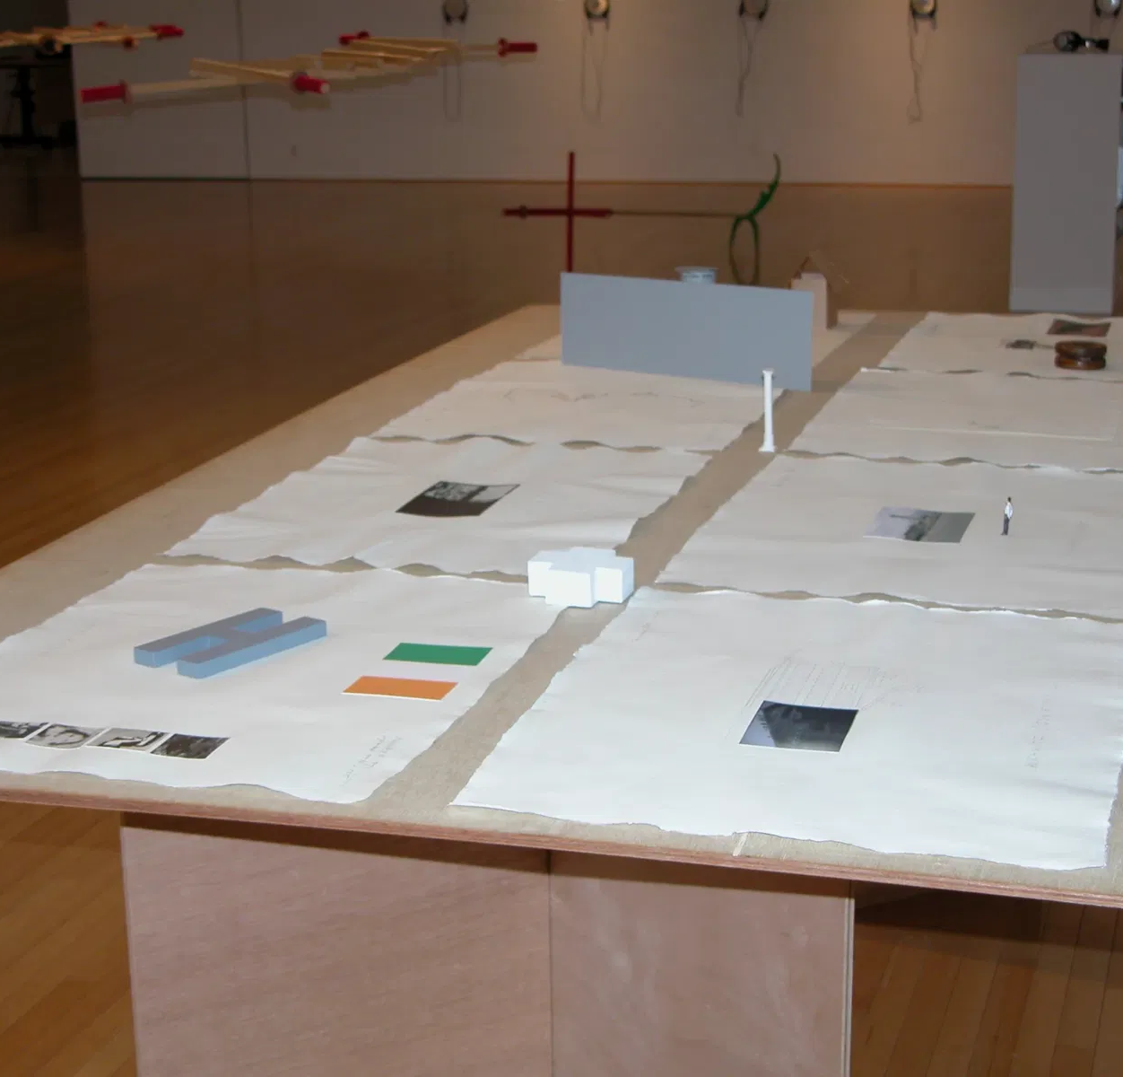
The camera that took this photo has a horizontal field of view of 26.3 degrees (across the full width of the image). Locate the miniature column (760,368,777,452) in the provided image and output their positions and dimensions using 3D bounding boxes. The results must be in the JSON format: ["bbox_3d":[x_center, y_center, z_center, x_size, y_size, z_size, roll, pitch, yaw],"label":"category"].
[{"bbox_3d":[0.310,-0.191,3.585,0.022,0.121,0.022,0,14,0],"label":"miniature column"}]

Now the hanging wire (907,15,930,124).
[{"bbox_3d":[2.386,-3.131,16.067,0.144,0.714,0.040,2,14,11],"label":"hanging wire"}]

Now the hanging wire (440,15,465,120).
[{"bbox_3d":[-0.754,-3.260,16.667,0.163,0.718,0.040,2,14,11],"label":"hanging wire"}]

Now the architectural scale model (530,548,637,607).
[{"bbox_3d":[0.023,0.045,2.802,0.115,0.040,0.115,4,14,16],"label":"architectural scale model"}]

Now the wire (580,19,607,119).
[{"bbox_3d":[0.219,-3.216,16.482,0.182,0.680,0.040,2,14,11],"label":"wire"}]

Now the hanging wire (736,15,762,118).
[{"bbox_3d":[1.267,-3.195,16.276,0.170,0.678,0.040,2,14,11],"label":"hanging wire"}]

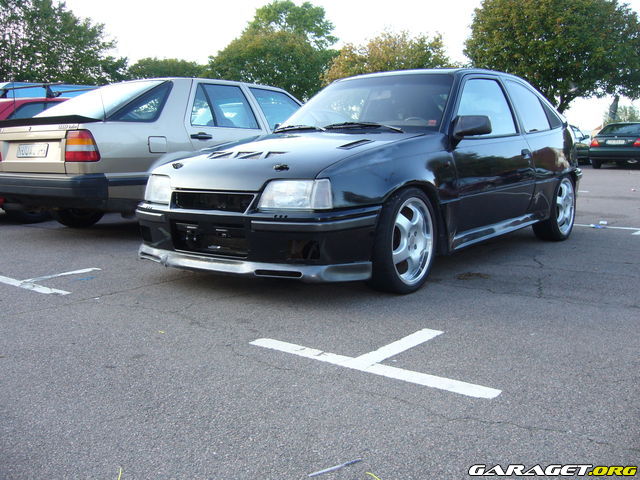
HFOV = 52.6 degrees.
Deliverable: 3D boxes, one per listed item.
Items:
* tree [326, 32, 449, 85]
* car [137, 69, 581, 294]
[{"bbox_3d":[3.318,-6.856,31.344,6.600,6.260,6.600,0,8,0],"label":"tree"},{"bbox_3d":[0.607,-0.569,4.777,1.700,1.320,4.000,6,10,37],"label":"car"}]

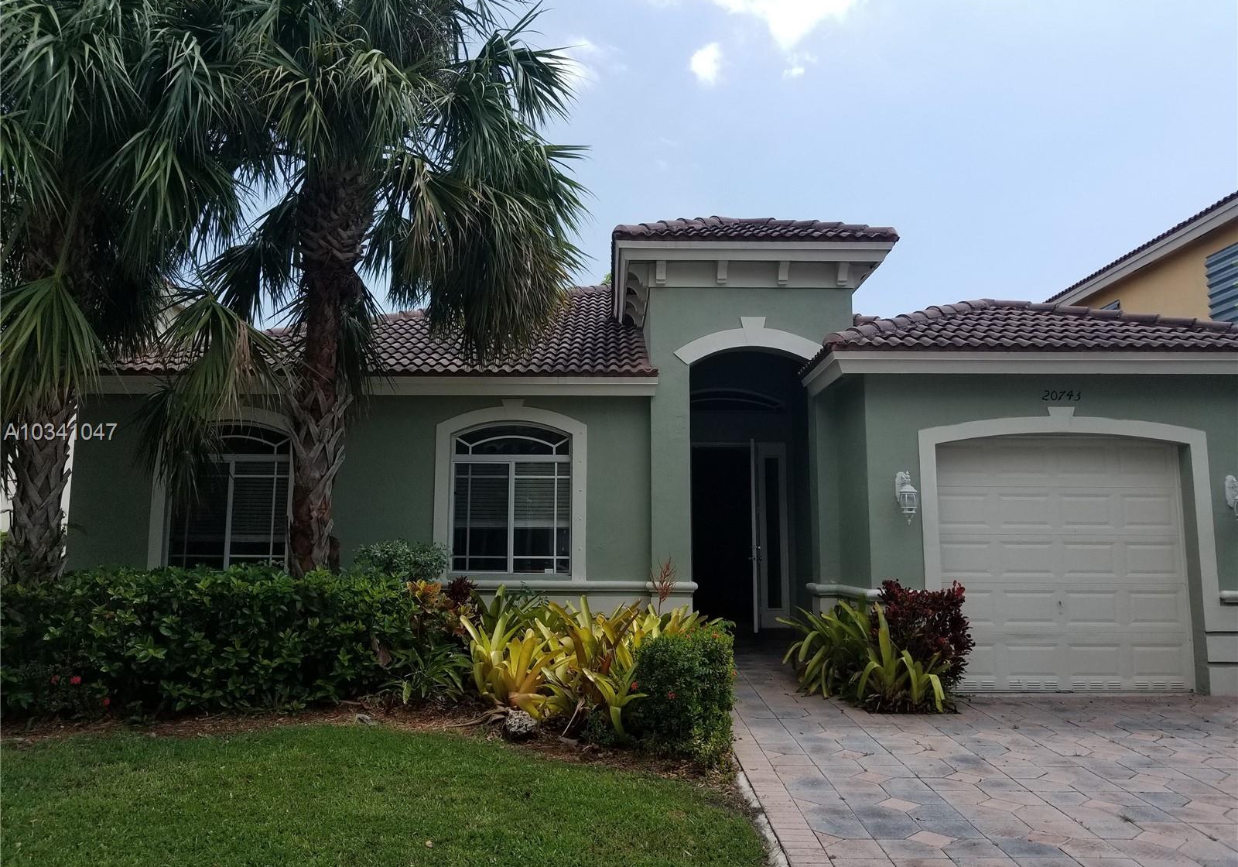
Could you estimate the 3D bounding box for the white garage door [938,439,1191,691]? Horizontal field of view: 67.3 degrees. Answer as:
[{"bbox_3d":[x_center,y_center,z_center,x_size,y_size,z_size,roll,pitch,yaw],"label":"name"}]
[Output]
[{"bbox_3d":[4.210,1.236,8.910,2.440,2.420,0.100,0,-7,-1],"label":"white garage door"}]

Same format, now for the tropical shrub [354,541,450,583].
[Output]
[{"bbox_3d":[-2.140,1.690,9.086,0.939,1.283,0.850,0,-7,-1],"label":"tropical shrub"}]

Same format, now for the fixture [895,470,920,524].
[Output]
[{"bbox_3d":[2.652,0.584,8.585,0.180,0.485,0.290,0,-7,-1],"label":"fixture"}]

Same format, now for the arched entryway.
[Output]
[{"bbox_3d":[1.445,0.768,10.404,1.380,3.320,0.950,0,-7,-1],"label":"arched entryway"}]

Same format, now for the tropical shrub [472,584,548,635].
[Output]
[{"bbox_3d":[-1.024,1.832,8.726,0.709,0.831,0.720,0,-7,-1],"label":"tropical shrub"}]

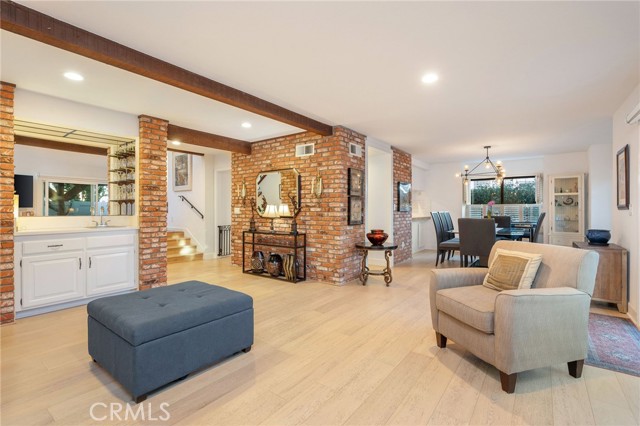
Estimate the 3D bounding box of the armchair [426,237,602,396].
[{"bbox_3d":[1.445,0.701,2.317,0.815,0.865,0.765,0,0,-16],"label":"armchair"}]

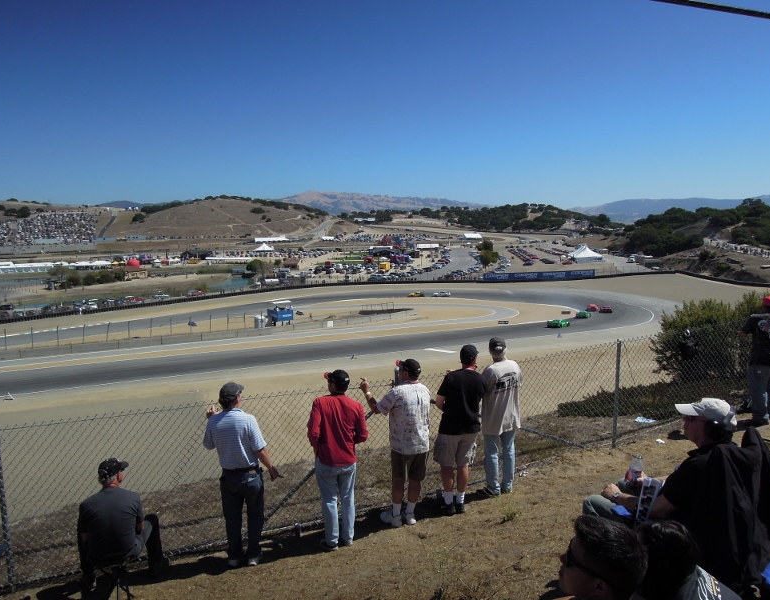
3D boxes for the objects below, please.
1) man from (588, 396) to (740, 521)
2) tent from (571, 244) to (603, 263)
[{"bbox_3d":[1.440,1.050,2.960,0.840,1.200,0.580,7,11,43],"label":"man"},{"bbox_3d":[94.500,-21.900,260.000,12.800,7.000,16.500,1,8,9],"label":"tent"}]

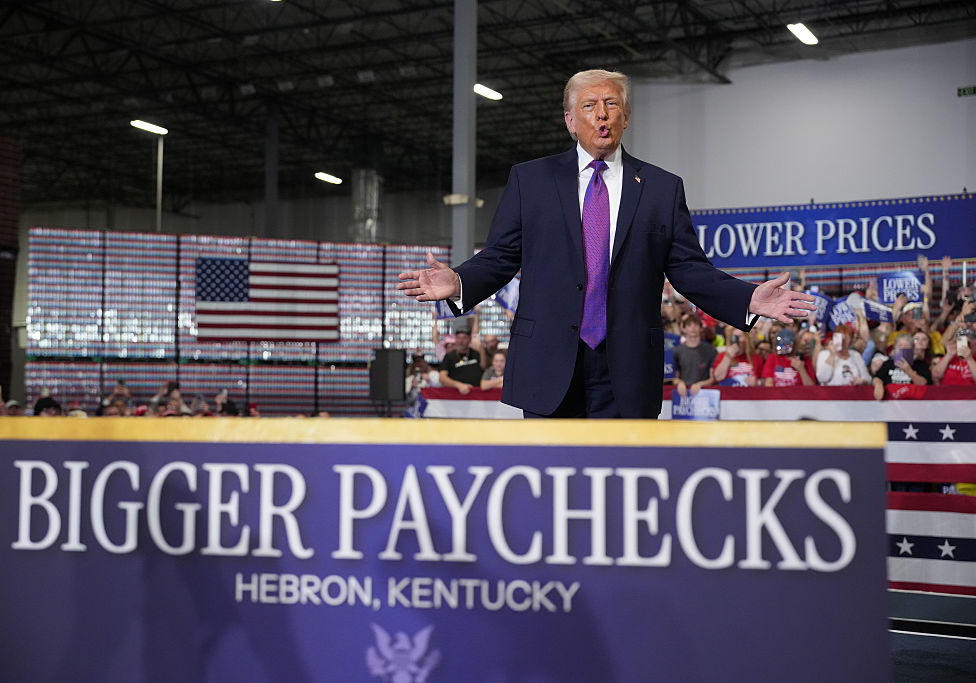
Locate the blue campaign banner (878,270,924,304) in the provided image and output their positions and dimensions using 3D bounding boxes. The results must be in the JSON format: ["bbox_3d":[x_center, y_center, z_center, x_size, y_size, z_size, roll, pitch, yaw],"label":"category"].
[{"bbox_3d":[4.045,-0.528,12.800,0.460,0.315,0.020,-1,-3,19],"label":"blue campaign banner"}]

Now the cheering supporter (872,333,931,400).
[{"bbox_3d":[3.711,0.733,11.713,0.530,1.620,0.480,-1,-3,19],"label":"cheering supporter"}]

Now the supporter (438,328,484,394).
[{"bbox_3d":[-0.293,0.642,14.060,0.540,1.760,0.420,0,-3,13],"label":"supporter"}]

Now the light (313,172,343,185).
[{"bbox_3d":[-5.120,-5.232,42.000,0.350,0.120,1.250,-1,-3,28],"label":"light"}]

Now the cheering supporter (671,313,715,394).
[{"bbox_3d":[2.013,0.610,12.760,0.500,1.770,0.400,0,-3,16],"label":"cheering supporter"}]

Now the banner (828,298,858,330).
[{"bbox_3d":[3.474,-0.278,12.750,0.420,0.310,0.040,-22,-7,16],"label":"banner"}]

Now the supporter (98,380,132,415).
[{"bbox_3d":[-5.127,1.517,17.956,0.480,1.950,0.450,1,-3,-19],"label":"supporter"}]

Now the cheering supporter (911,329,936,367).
[{"bbox_3d":[4.054,0.702,12.164,0.460,1.610,0.330,0,-3,13],"label":"cheering supporter"}]

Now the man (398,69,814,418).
[{"bbox_3d":[0.341,0.165,3.757,1.180,1.900,0.500,0,-3,6],"label":"man"}]

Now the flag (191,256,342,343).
[{"bbox_3d":[-4.655,-0.862,27.500,3.000,1.780,0.040,1,-3,-20],"label":"flag"}]

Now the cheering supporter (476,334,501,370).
[{"bbox_3d":[0.010,0.760,14.762,0.500,1.680,0.360,-1,-3,25],"label":"cheering supporter"}]

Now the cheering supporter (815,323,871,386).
[{"bbox_3d":[3.299,0.666,12.163,0.560,1.650,0.430,0,-3,18],"label":"cheering supporter"}]

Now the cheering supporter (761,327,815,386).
[{"bbox_3d":[2.790,0.703,12.163,0.510,1.640,0.450,-1,-3,20],"label":"cheering supporter"}]

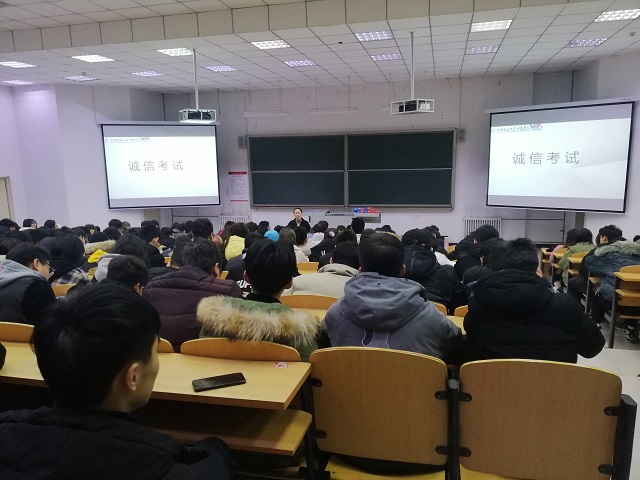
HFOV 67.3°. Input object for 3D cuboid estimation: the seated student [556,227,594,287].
[{"bbox_3d":[3.638,0.384,6.831,0.500,1.160,0.650,1,10,14],"label":"seated student"}]

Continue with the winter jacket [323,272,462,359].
[{"bbox_3d":[0.287,0.416,1.936,0.520,0.645,0.500,1,10,14],"label":"winter jacket"}]

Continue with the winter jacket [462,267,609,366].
[{"bbox_3d":[0.771,0.411,1.810,0.500,0.675,0.500,1,10,14],"label":"winter jacket"}]

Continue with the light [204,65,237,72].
[{"bbox_3d":[-2.137,-3.738,10.457,0.600,0.080,0.600,1,10,14],"label":"light"}]

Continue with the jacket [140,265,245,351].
[{"bbox_3d":[-0.620,0.414,2.263,0.540,0.600,0.520,1,10,14],"label":"jacket"}]

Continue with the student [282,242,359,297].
[{"bbox_3d":[0.119,0.583,3.075,0.500,1.220,0.740,1,10,14],"label":"student"}]

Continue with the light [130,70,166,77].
[{"bbox_3d":[-3.868,-3.794,10.846,0.600,0.080,0.600,1,10,14],"label":"light"}]

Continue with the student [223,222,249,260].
[{"bbox_3d":[-0.898,0.392,5.426,0.480,1.220,0.720,1,10,14],"label":"student"}]

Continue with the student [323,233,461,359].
[{"bbox_3d":[0.316,0.559,2.068,0.510,1.230,0.740,1,10,14],"label":"student"}]

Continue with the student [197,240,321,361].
[{"bbox_3d":[-0.179,0.558,2.164,0.530,1.170,0.660,1,10,14],"label":"student"}]

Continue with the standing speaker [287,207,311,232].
[{"bbox_3d":[-0.433,0.145,9.975,0.480,1.630,0.320,1,10,14],"label":"standing speaker"}]

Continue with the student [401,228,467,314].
[{"bbox_3d":[0.606,0.517,2.892,0.510,1.215,0.650,1,10,14],"label":"student"}]

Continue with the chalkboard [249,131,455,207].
[{"bbox_3d":[0.762,-1.902,13.229,5.750,2.060,0.120,1,10,14],"label":"chalkboard"}]

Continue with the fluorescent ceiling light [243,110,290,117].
[{"bbox_3d":[-1.385,-3.243,12.360,1.240,0.130,0.140,1,10,14],"label":"fluorescent ceiling light"}]

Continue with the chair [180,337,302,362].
[{"bbox_3d":[-0.249,0.744,2.066,0.500,0.840,0.520,1,10,14],"label":"chair"}]

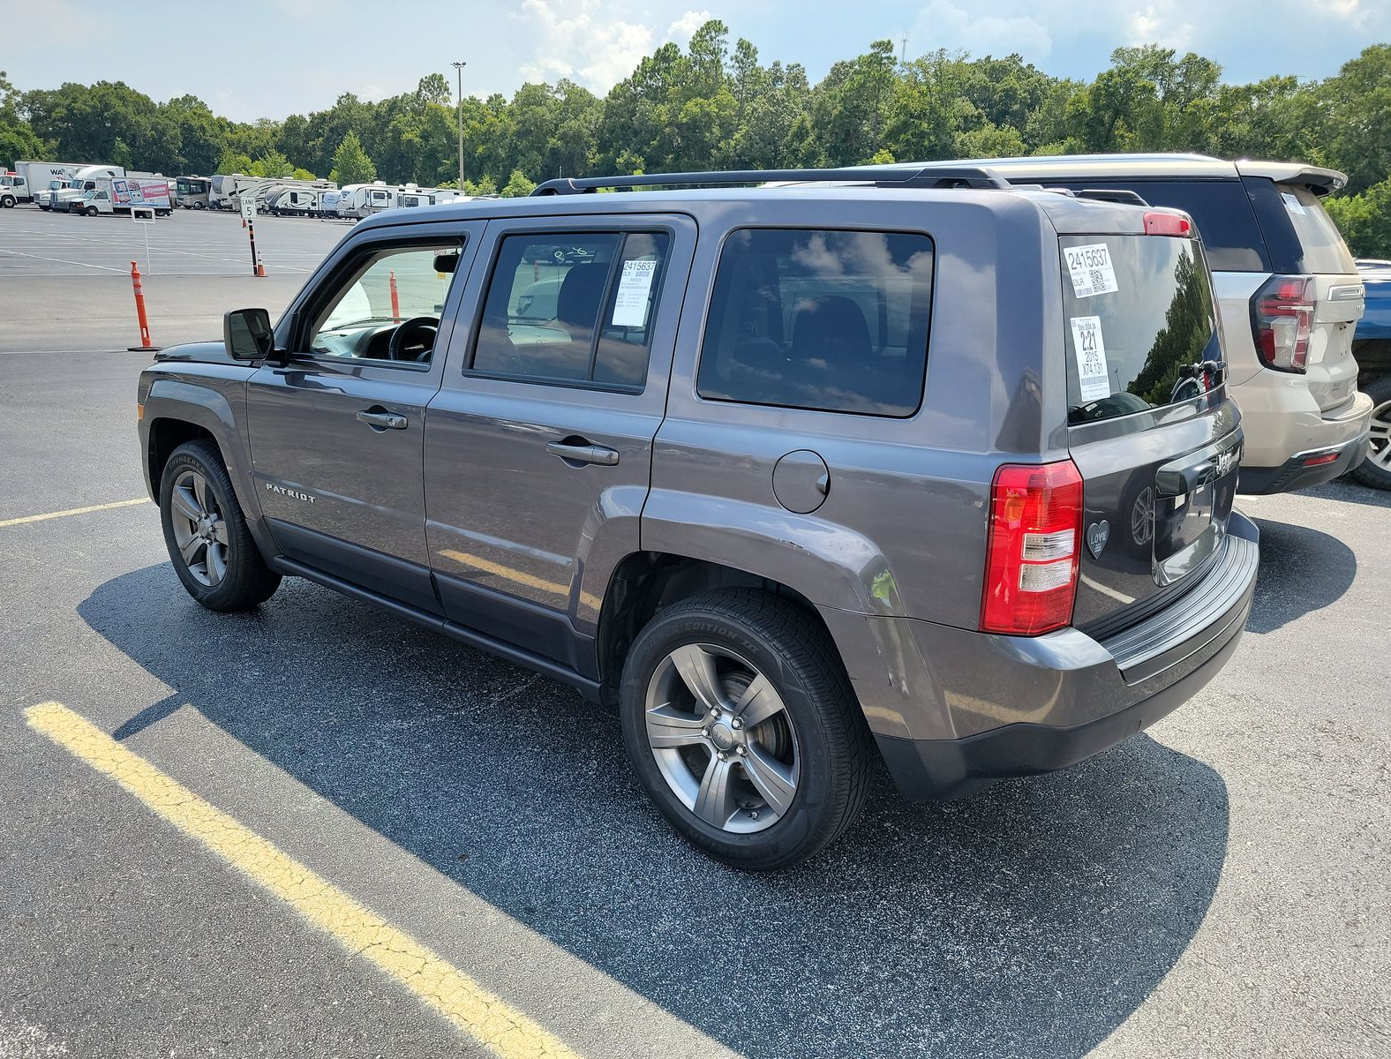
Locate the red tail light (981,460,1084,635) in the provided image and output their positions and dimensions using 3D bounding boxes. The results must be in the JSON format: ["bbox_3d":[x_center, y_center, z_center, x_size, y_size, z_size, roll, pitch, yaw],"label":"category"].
[{"bbox_3d":[0.627,0.030,1.831,0.125,0.325,0.130,14,20,37],"label":"red tail light"}]

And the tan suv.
[{"bbox_3d":[1.224,-1.264,6.377,5.350,1.920,2.060,14,20,36],"label":"tan suv"}]

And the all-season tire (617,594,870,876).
[{"bbox_3d":[0.114,0.498,2.495,0.690,0.690,0.225,14,20,36],"label":"all-season tire"}]

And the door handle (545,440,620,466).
[{"bbox_3d":[-0.297,-0.196,2.500,0.255,0.050,0.050,14,20,36],"label":"door handle"}]

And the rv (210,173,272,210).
[{"bbox_3d":[-49.194,-38.844,113.890,2.500,3.950,11.600,15,22,39],"label":"rv"}]

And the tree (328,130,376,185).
[{"bbox_3d":[-45.555,-47.606,130.000,5.800,10.400,5.800,-5,18,-19],"label":"tree"}]

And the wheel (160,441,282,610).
[{"bbox_3d":[-1.955,-0.025,4.042,0.690,0.690,0.225,14,20,36],"label":"wheel"}]

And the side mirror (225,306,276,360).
[{"bbox_3d":[-1.454,-0.650,3.214,0.115,0.175,0.185,14,20,36],"label":"side mirror"}]

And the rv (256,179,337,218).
[{"bbox_3d":[-41.741,-35.585,106.766,2.450,3.100,8.800,15,22,39],"label":"rv"}]

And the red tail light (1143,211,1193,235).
[{"bbox_3d":[1.097,-0.710,2.276,0.060,0.055,0.310,14,20,37],"label":"red tail light"}]

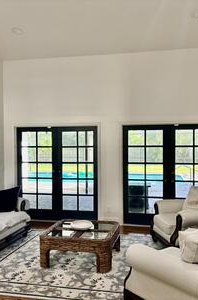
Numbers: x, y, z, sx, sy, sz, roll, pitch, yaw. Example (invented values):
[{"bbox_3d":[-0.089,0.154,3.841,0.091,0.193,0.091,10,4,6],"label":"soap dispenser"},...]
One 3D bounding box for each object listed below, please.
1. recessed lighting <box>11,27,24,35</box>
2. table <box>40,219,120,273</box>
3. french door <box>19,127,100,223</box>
[{"bbox_3d":[-1.523,-2.233,5.638,0.200,0.035,0.200,2,-12,0],"label":"recessed lighting"},{"bbox_3d":[-0.219,1.381,4.417,0.980,0.425,0.950,0,1,11],"label":"table"},{"bbox_3d":[-0.918,0.521,6.597,1.856,2.050,0.080,0,1,11],"label":"french door"}]

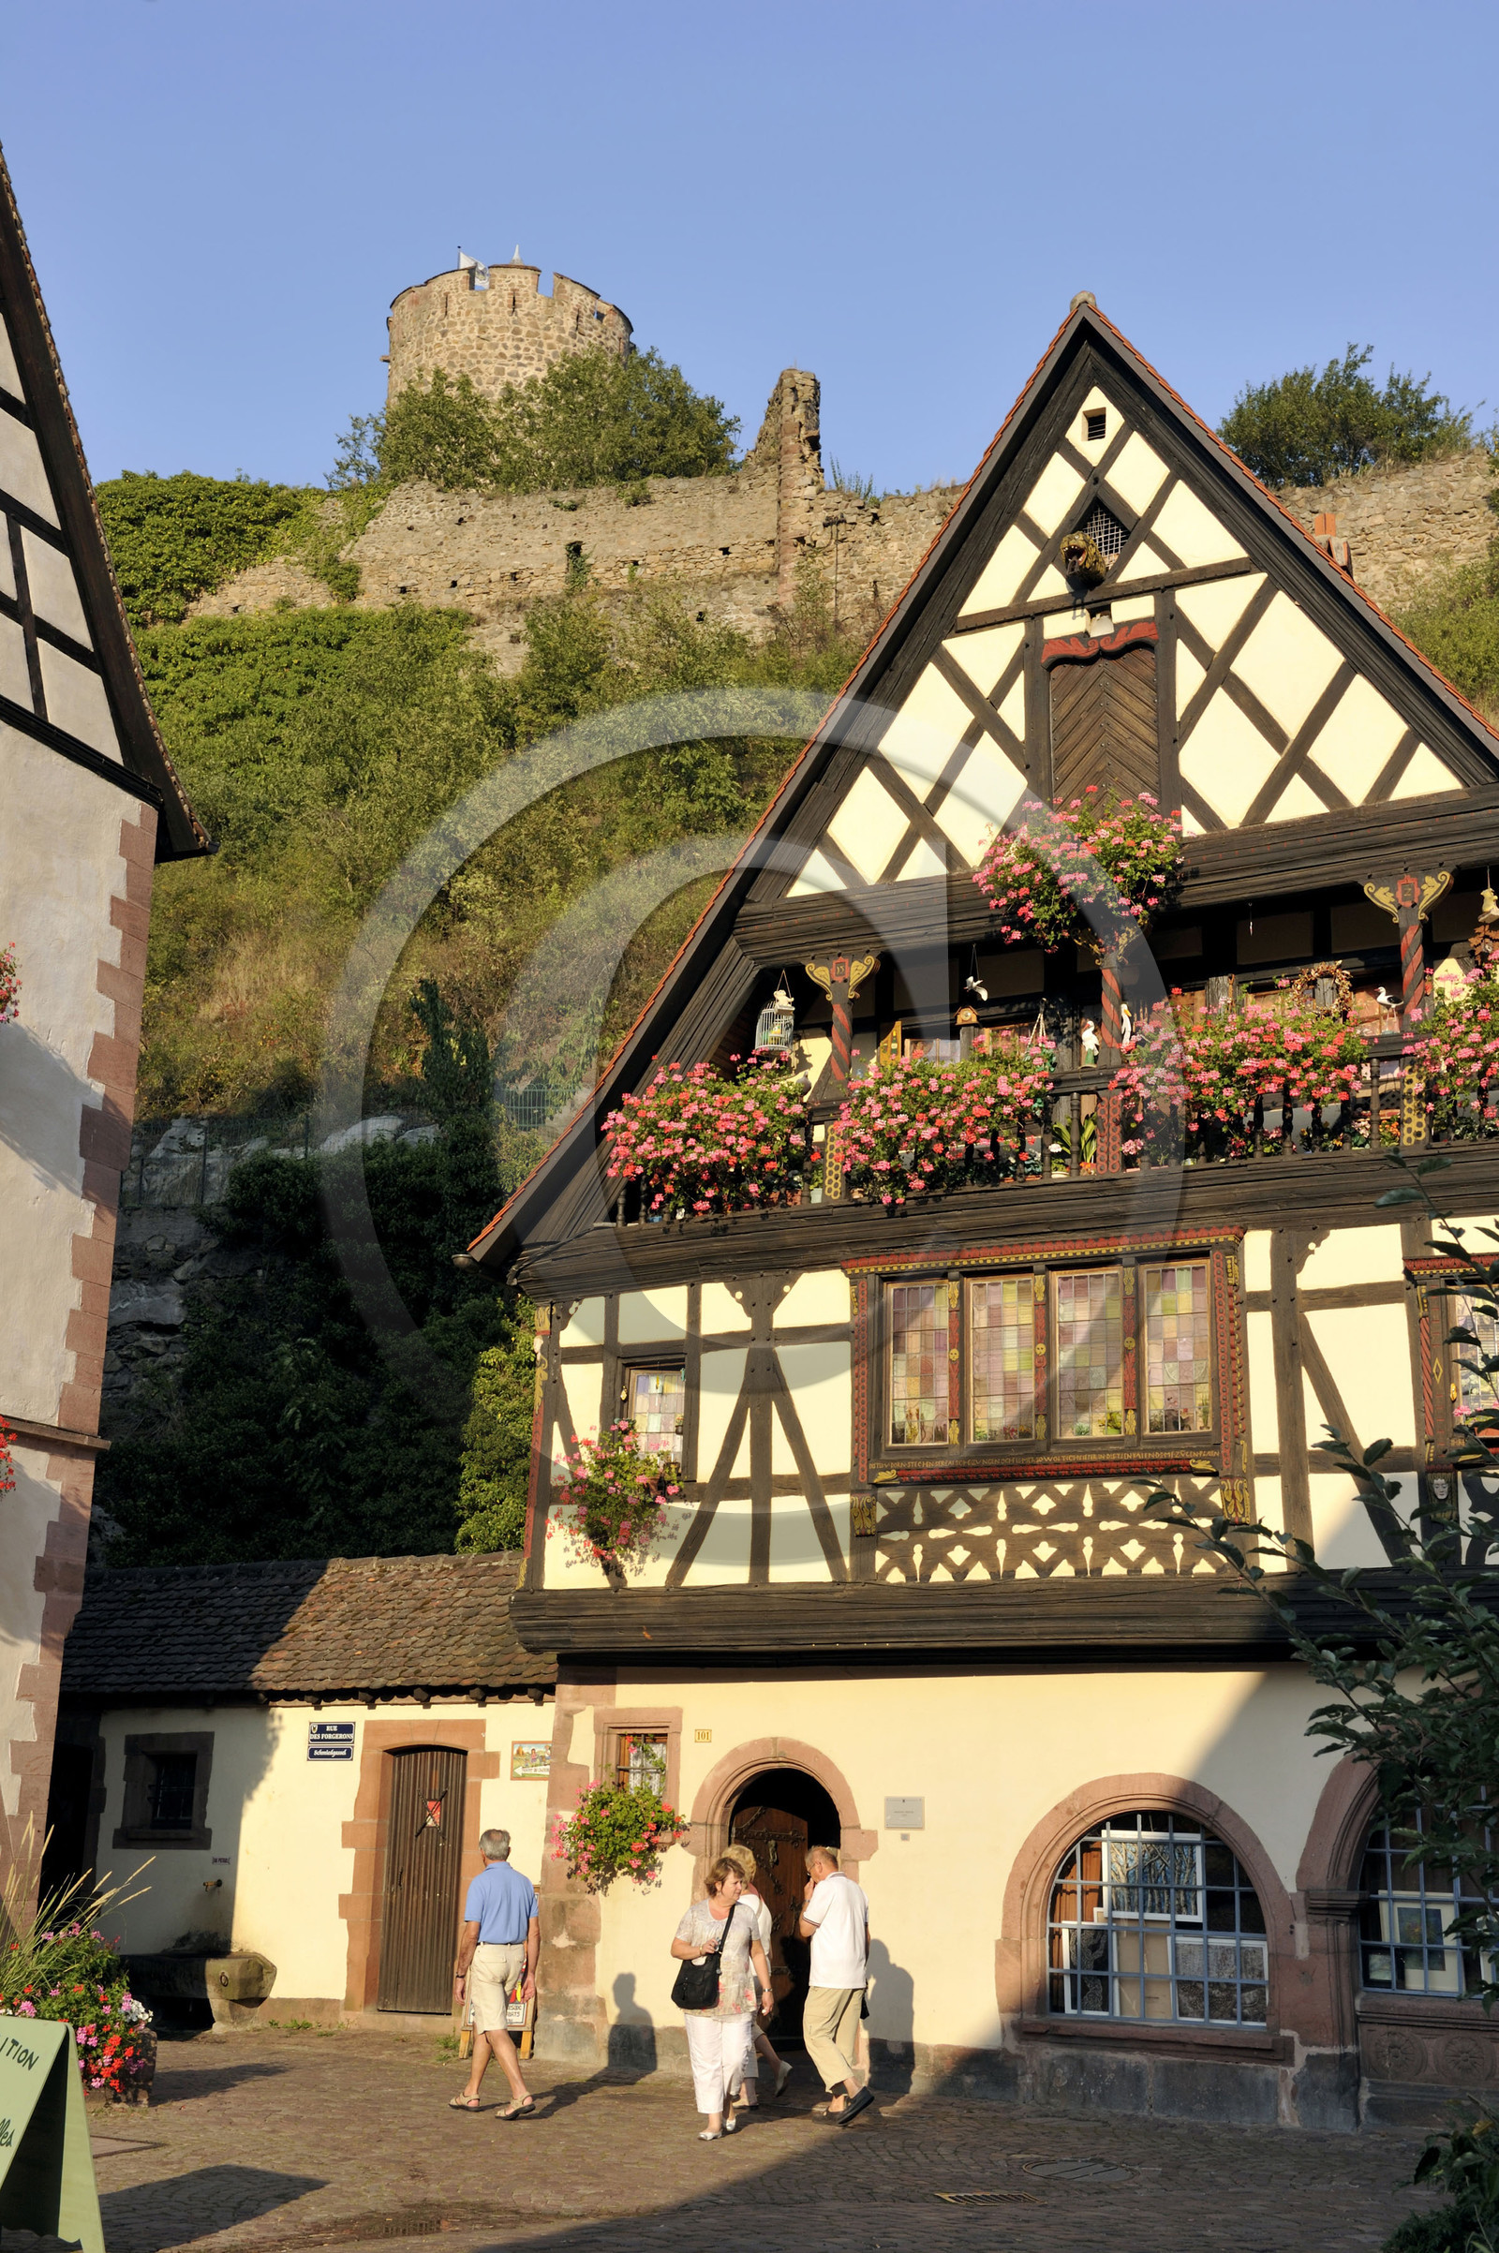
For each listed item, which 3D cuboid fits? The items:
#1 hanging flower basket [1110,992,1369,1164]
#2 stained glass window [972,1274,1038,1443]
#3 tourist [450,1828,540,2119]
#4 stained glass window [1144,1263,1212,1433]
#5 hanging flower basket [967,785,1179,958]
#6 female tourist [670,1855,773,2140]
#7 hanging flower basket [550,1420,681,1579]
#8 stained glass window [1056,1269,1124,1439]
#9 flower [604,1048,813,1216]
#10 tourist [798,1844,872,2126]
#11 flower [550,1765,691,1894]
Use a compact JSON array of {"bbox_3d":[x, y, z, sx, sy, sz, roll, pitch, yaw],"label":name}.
[{"bbox_3d":[3.414,-0.337,19.276,1.857,1.183,0.600,-7,-17,30],"label":"hanging flower basket"},{"bbox_3d":[1.874,1.712,20.280,0.513,1.206,0.050,-7,-17,30],"label":"stained glass window"},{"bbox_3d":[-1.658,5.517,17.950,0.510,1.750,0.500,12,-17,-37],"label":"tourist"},{"bbox_3d":[3.054,1.579,19.593,0.486,1.191,0.050,-7,-17,30],"label":"stained glass window"},{"bbox_3d":[2.410,-1.863,20.255,1.636,1.224,0.700,-7,-17,30],"label":"hanging flower basket"},{"bbox_3d":[-0.174,5.366,17.000,0.600,1.640,0.500,0,-14,4],"label":"female tourist"},{"bbox_3d":[-1.045,2.869,21.425,1.147,1.169,0.450,-7,-17,30],"label":"hanging flower basket"},{"bbox_3d":[2.464,1.632,19.940,0.499,1.212,0.050,-7,-17,30],"label":"stained glass window"},{"bbox_3d":[-0.349,0.056,21.477,1.816,1.290,0.600,-7,-17,30],"label":"flower"},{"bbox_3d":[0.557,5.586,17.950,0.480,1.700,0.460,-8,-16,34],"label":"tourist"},{"bbox_3d":[-0.967,5.189,20.305,0.920,0.820,0.580,-7,-16,30],"label":"flower"}]

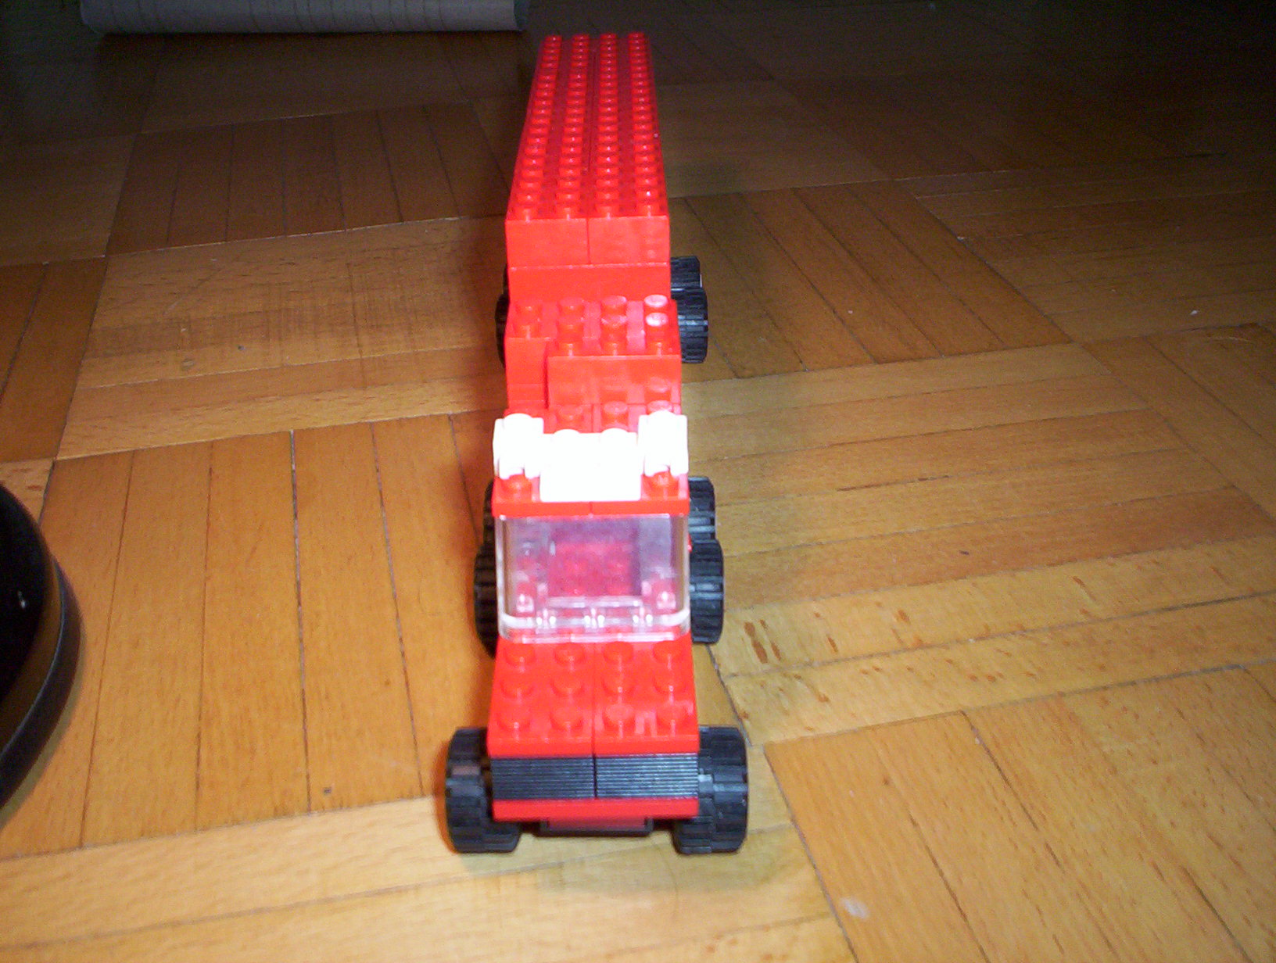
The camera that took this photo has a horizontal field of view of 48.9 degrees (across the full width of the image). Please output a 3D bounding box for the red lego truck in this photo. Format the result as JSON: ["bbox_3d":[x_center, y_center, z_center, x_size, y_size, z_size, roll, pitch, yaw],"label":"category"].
[{"bbox_3d":[-0.009,-0.033,0.320,0.055,0.080,0.259,-2,30,0],"label":"red lego truck"}]

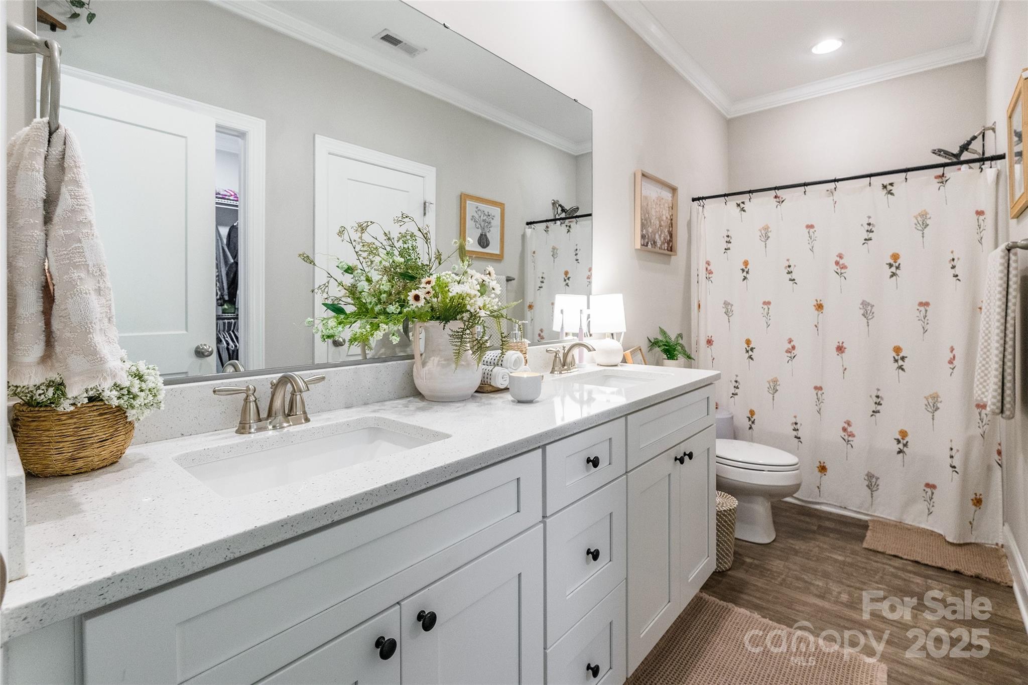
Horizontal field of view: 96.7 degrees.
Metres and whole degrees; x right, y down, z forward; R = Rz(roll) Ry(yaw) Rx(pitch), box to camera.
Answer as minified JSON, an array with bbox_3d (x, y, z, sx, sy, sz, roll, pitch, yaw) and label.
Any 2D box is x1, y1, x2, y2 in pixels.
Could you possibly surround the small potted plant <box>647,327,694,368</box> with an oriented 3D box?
[{"bbox_3d":[0.928,0.057,2.691,0.235,0.300,0.240,4,6,42],"label":"small potted plant"}]

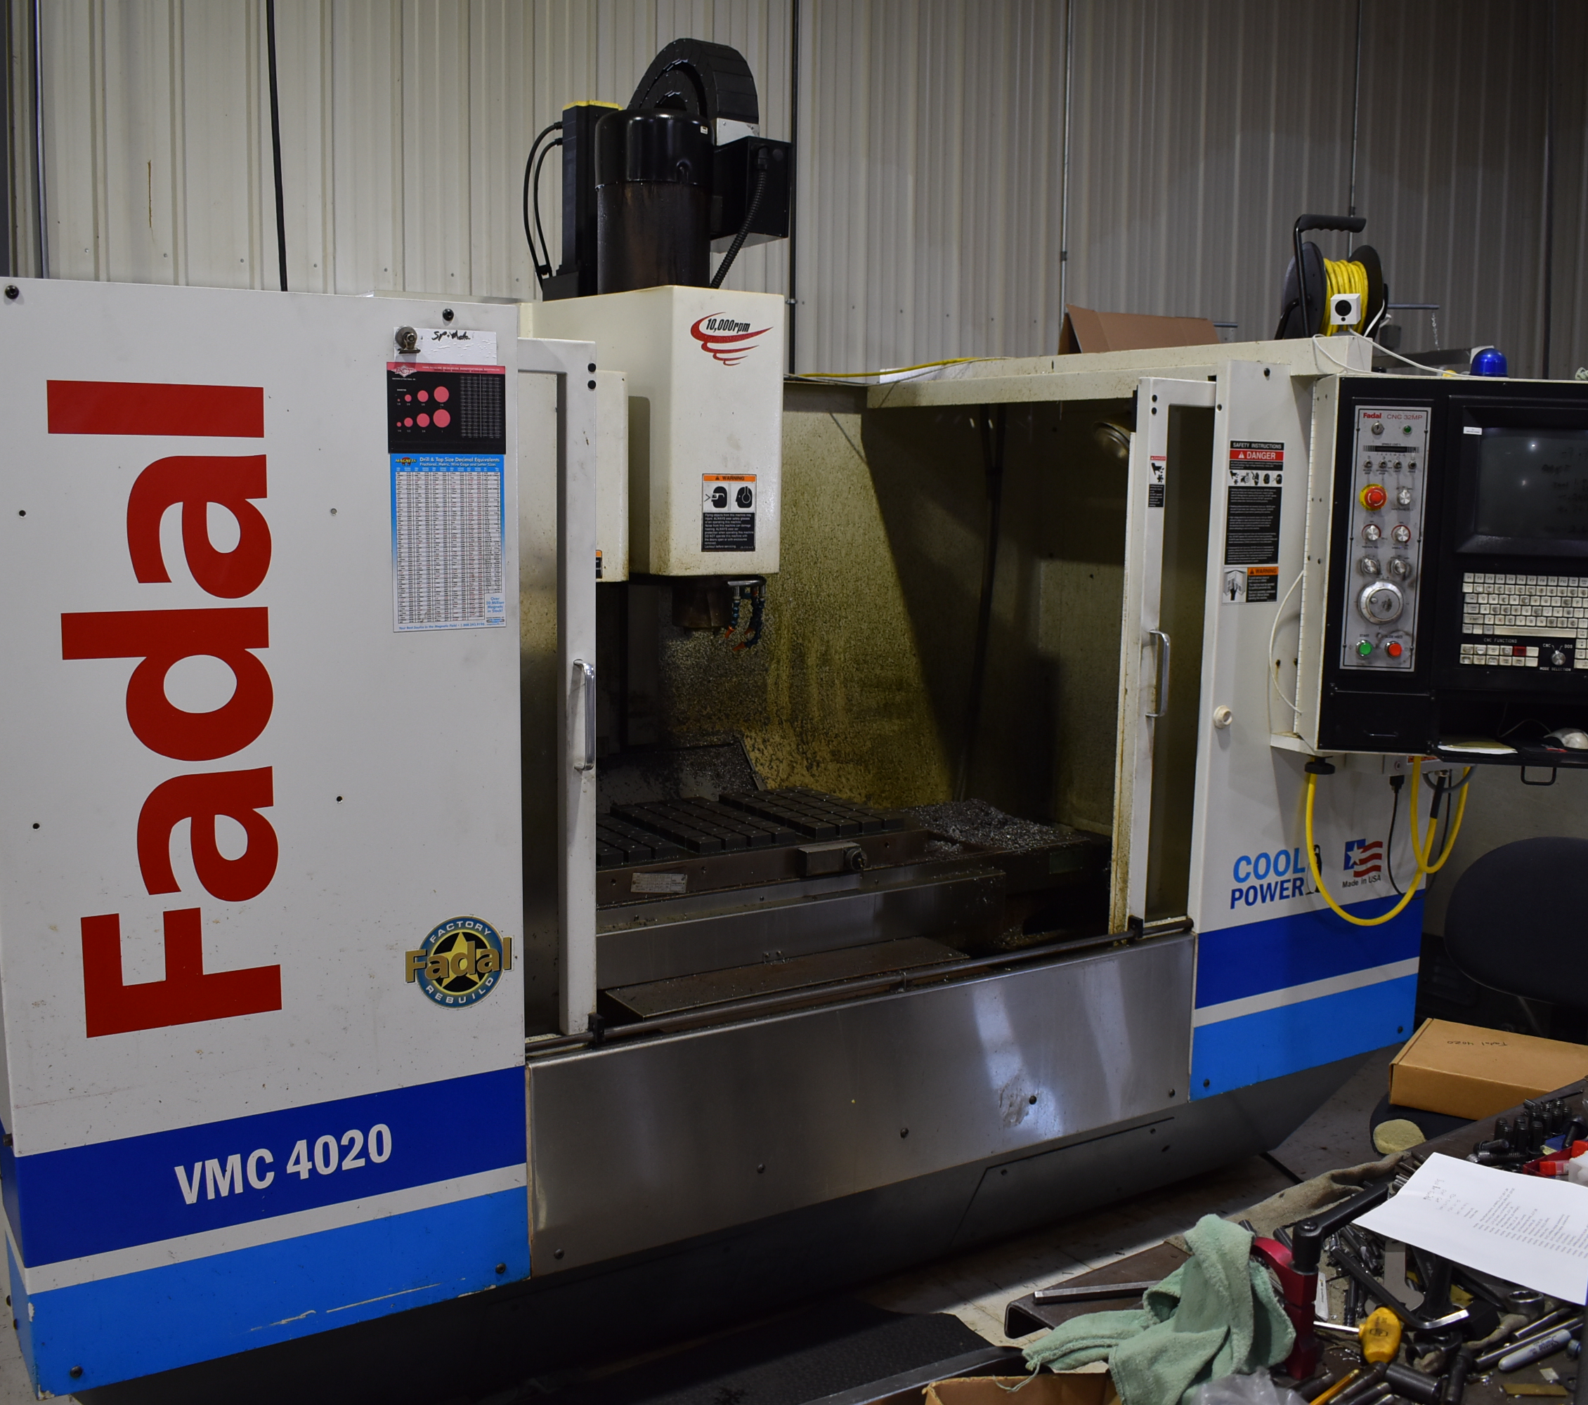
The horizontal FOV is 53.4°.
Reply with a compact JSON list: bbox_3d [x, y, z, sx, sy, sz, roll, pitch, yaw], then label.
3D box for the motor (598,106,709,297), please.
[{"bbox_3d":[-0.311,-1.074,3.458,0.250,0.410,0.250,1,8,0],"label":"motor"}]

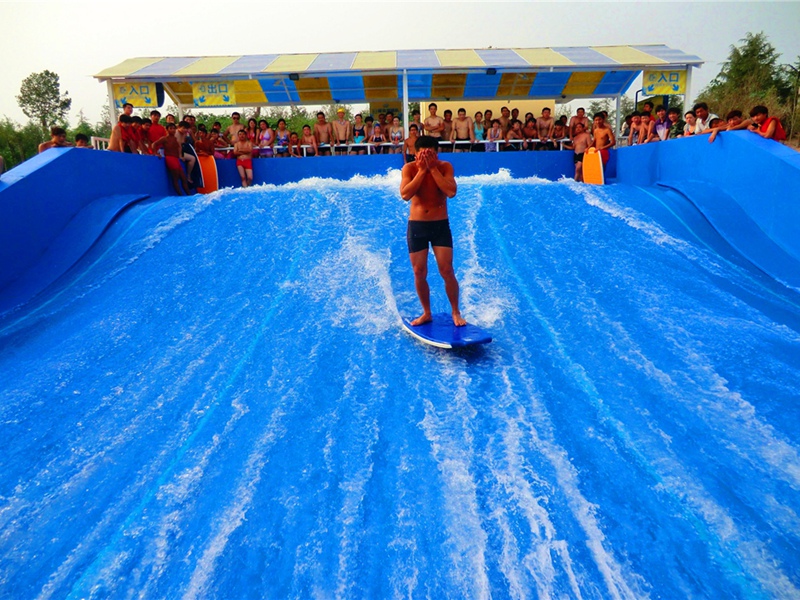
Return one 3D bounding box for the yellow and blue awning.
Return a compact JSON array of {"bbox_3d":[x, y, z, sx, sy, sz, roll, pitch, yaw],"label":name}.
[{"bbox_3d":[-0.065,-5.918,14.440,13.650,1.027,4.456,-1,11,1],"label":"yellow and blue awning"}]

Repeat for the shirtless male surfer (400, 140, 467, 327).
[{"bbox_3d":[0.308,-0.622,5.055,0.570,1.680,0.420,0,11,6],"label":"shirtless male surfer"}]

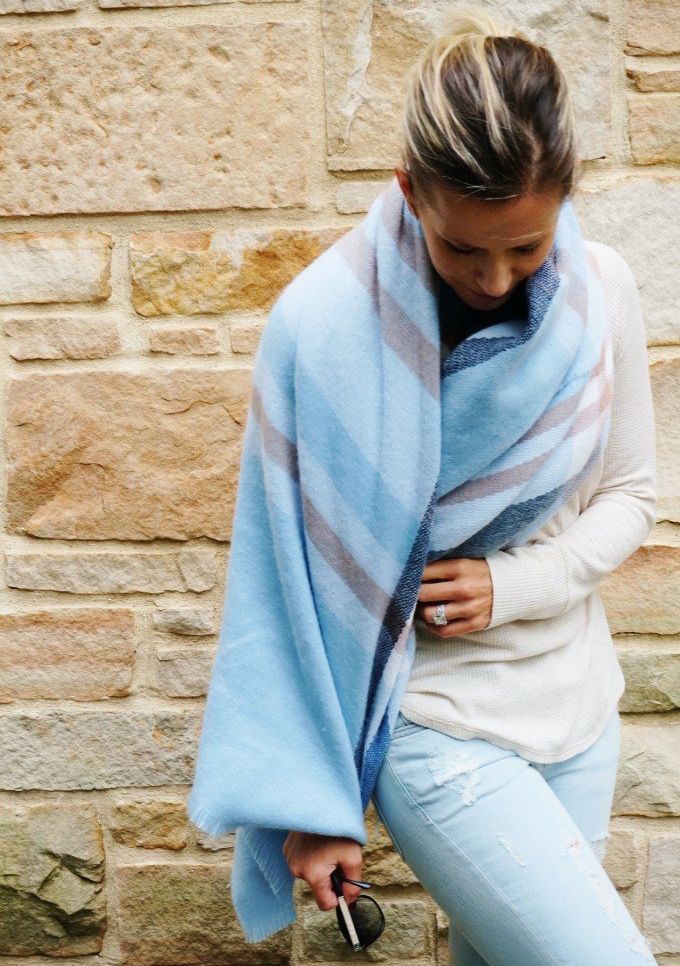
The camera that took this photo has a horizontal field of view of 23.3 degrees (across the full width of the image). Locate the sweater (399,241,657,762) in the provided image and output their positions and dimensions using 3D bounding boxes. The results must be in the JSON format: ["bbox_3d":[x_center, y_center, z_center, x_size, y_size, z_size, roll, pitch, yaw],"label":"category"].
[{"bbox_3d":[0.130,0.030,1.750,0.440,0.610,0.280,-1,0,-11],"label":"sweater"}]

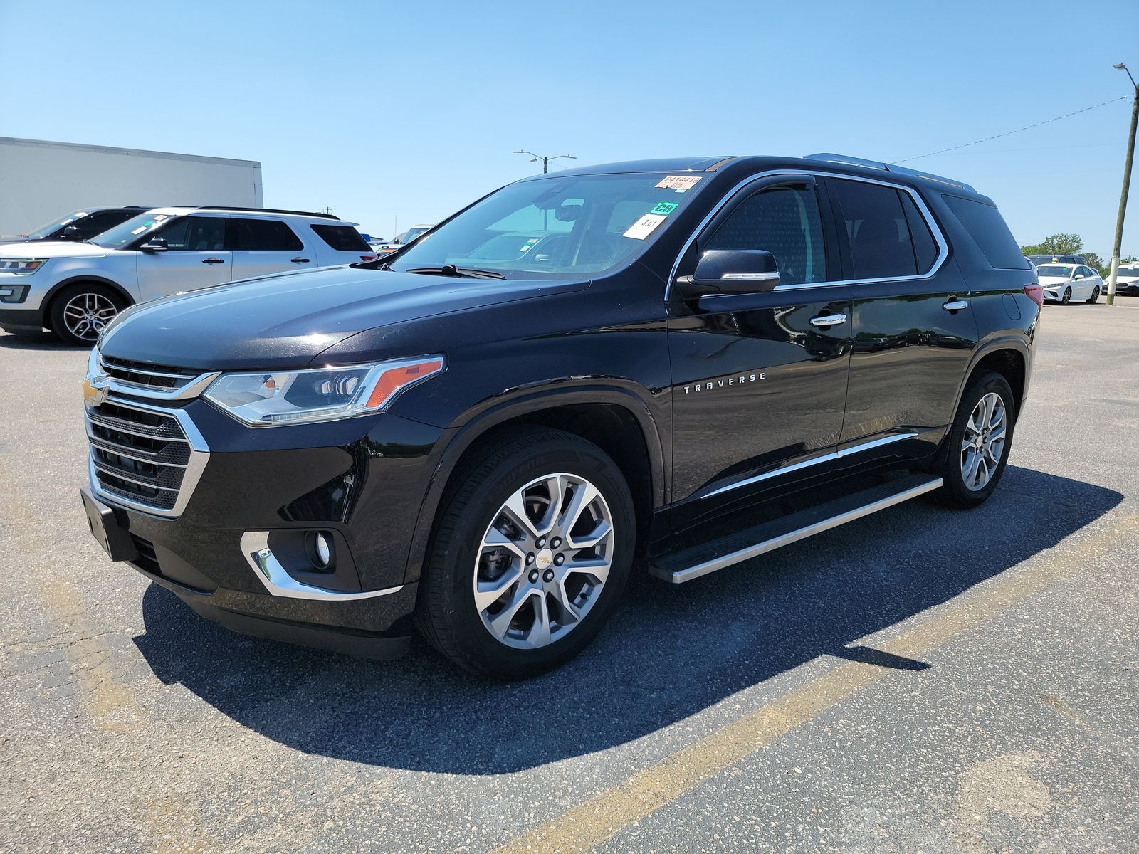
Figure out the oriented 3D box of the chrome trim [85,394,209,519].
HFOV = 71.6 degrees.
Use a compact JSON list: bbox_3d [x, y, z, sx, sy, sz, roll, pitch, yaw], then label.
[{"bbox_3d":[-1.392,0.024,2.460,0.190,0.350,1.280,-8,14,-40],"label":"chrome trim"}]

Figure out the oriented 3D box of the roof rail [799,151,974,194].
[{"bbox_3d":[1.675,-1.271,4.016,1.770,0.075,0.065,-8,14,-40],"label":"roof rail"}]

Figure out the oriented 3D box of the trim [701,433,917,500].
[{"bbox_3d":[1.071,0.136,3.330,1.590,0.055,0.040,-11,16,-39],"label":"trim"}]

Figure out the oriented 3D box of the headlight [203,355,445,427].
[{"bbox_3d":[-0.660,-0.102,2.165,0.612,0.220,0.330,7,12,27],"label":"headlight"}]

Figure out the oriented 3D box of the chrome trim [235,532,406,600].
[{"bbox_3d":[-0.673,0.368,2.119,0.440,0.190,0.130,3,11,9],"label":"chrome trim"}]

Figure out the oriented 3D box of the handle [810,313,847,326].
[{"bbox_3d":[1.048,-0.431,3.187,0.235,0.045,0.055,-8,14,-40],"label":"handle"}]

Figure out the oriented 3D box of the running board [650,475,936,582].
[{"bbox_3d":[1.049,0.392,3.367,1.980,0.060,0.165,-8,14,-40],"label":"running board"}]

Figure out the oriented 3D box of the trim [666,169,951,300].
[{"bbox_3d":[1.069,-0.797,3.303,2.100,0.510,0.200,-8,14,-40],"label":"trim"}]

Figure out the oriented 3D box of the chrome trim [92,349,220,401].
[{"bbox_3d":[-1.369,-0.180,2.438,0.190,0.120,1.300,-8,14,-40],"label":"chrome trim"}]

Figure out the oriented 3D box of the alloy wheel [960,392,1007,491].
[{"bbox_3d":[2.234,0.069,4.424,0.545,0.545,0.190,-8,14,-40],"label":"alloy wheel"}]

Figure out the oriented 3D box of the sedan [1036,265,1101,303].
[{"bbox_3d":[18.620,-5.445,30.100,4.880,1.445,1.840,-8,14,-38],"label":"sedan"}]

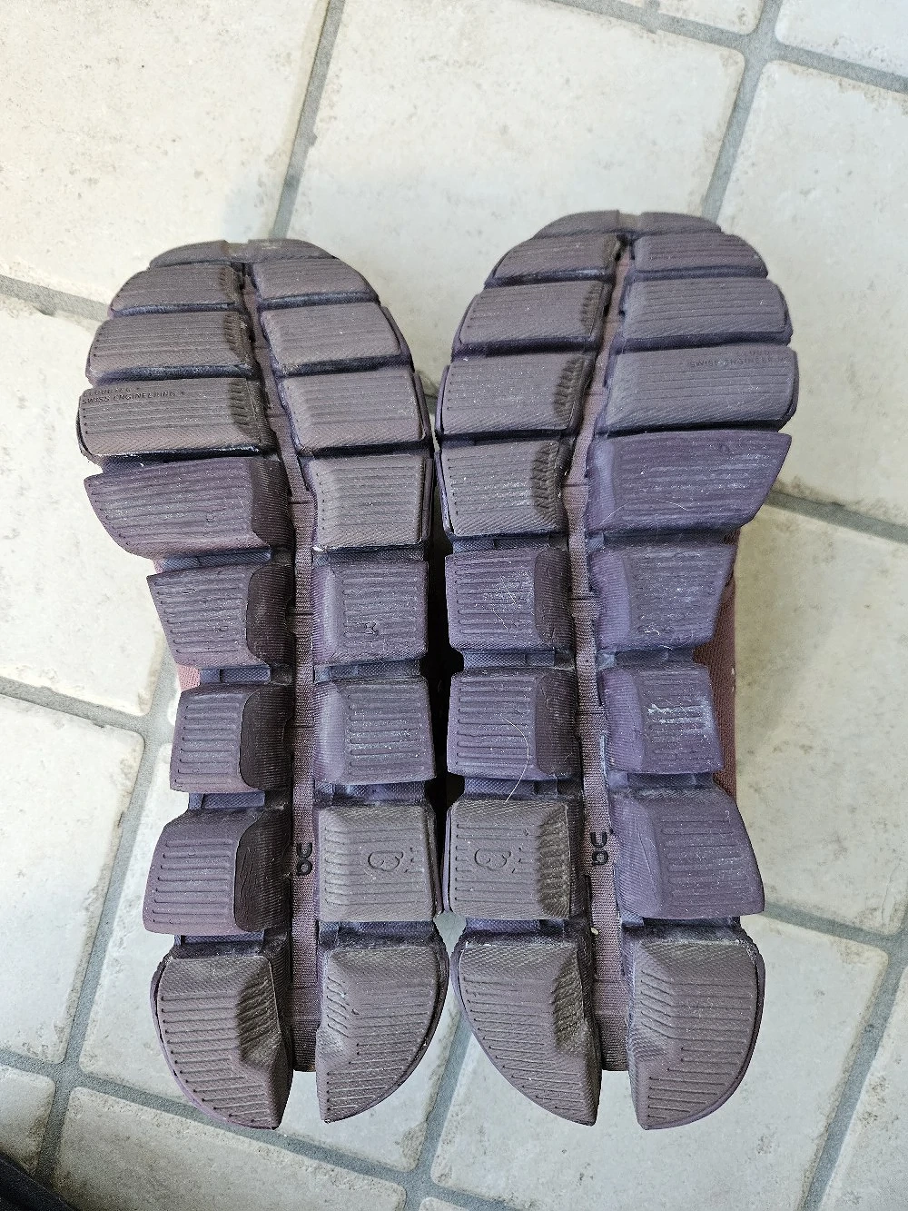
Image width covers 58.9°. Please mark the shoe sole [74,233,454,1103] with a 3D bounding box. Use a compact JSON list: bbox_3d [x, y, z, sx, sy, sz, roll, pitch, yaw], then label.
[{"bbox_3d":[-0.054,0.019,0.259,0.108,0.046,0.273,-5,86,3],"label":"shoe sole"}]

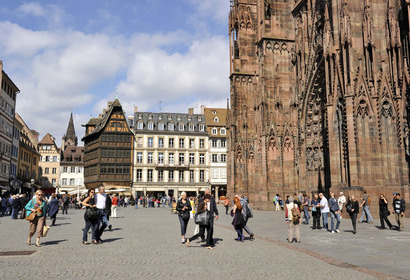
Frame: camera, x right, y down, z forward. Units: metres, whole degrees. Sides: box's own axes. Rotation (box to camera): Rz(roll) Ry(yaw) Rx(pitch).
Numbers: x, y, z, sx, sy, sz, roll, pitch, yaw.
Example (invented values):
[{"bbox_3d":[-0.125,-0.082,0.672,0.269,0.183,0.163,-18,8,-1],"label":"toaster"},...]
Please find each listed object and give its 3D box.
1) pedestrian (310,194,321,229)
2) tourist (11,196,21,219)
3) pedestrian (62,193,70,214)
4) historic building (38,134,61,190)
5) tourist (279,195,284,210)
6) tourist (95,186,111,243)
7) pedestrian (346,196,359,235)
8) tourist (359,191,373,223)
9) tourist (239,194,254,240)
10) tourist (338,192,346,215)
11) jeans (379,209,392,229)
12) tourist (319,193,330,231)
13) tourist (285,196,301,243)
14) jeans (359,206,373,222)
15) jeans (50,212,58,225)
[{"bbox_3d":[5.136,3.355,17.400,0.540,1.595,0.450,-1,-8,3],"label":"pedestrian"},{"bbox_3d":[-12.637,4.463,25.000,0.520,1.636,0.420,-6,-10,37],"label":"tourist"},{"bbox_3d":[-11.360,5.171,30.400,0.520,1.770,0.400,-1,-9,6],"label":"pedestrian"},{"bbox_3d":[-38.283,7.524,96.604,5.319,17.348,9.000,0,-9,-3],"label":"historic building"},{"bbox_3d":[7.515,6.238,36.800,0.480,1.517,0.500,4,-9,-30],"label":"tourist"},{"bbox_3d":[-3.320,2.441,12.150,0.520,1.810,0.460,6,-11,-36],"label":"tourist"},{"bbox_3d":[6.233,3.164,15.863,0.560,1.593,0.450,-1,-9,6],"label":"pedestrian"},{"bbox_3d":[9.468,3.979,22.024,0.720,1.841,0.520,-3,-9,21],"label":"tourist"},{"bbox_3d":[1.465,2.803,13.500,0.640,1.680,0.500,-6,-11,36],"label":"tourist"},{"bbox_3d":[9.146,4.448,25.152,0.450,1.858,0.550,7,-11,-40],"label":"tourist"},{"bbox_3d":[8.582,3.721,17.650,0.420,1.000,0.550,-6,-11,36],"label":"jeans"},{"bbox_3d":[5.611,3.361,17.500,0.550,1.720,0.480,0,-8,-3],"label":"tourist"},{"bbox_3d":[3.058,2.758,12.900,0.530,1.620,0.420,2,-9,-11],"label":"tourist"},{"bbox_3d":[9.577,4.449,22.210,0.680,0.969,0.450,-3,-9,21],"label":"jeans"},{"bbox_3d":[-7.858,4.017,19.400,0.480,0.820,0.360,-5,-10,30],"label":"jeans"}]

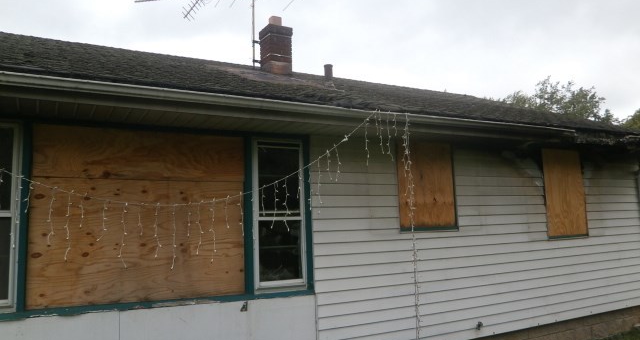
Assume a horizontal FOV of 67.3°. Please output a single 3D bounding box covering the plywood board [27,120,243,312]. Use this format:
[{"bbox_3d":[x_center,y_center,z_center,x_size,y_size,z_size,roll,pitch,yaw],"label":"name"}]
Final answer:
[{"bbox_3d":[-1.559,0.401,4.354,1.832,1.534,0.070,2,-7,-28],"label":"plywood board"}]

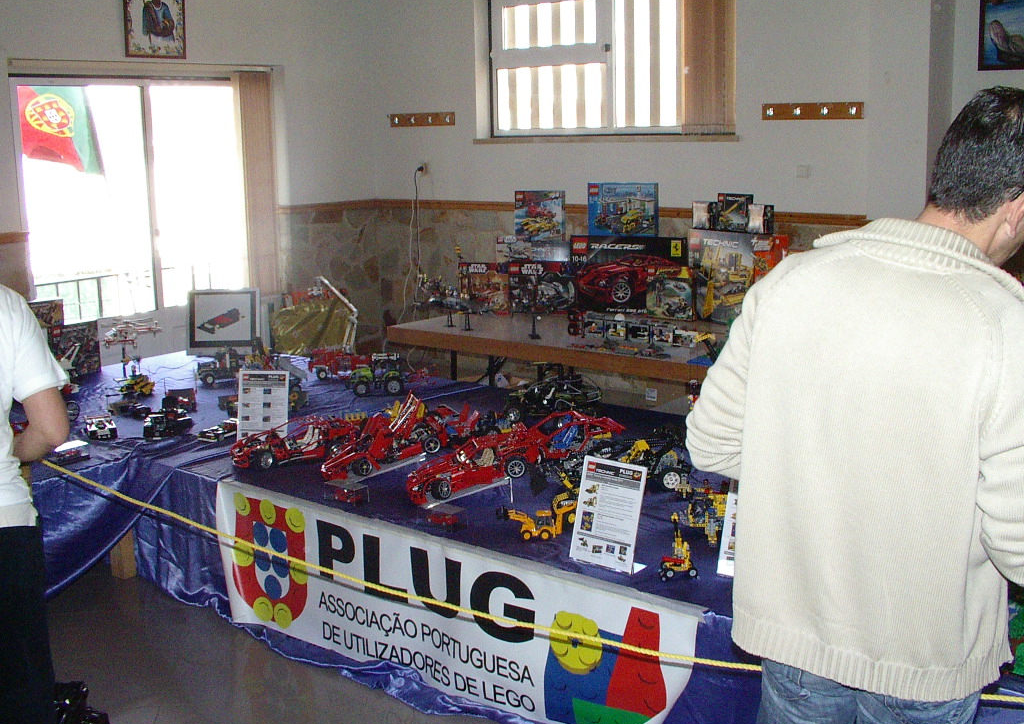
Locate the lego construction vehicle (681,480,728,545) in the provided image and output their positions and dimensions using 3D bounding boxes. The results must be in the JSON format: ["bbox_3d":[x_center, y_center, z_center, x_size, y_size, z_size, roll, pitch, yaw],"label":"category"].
[{"bbox_3d":[0.576,0.446,3.330,0.160,0.130,0.180,-1,11,0],"label":"lego construction vehicle"}]

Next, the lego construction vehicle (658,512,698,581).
[{"bbox_3d":[0.444,0.491,2.990,0.105,0.175,0.080,-1,11,0],"label":"lego construction vehicle"}]

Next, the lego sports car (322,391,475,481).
[{"bbox_3d":[-0.418,0.276,4.000,0.470,0.175,0.230,-16,15,-12],"label":"lego sports car"}]

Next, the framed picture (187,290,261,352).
[{"bbox_3d":[-1.604,-0.220,6.250,0.405,0.375,0.060,-1,1,0],"label":"framed picture"}]

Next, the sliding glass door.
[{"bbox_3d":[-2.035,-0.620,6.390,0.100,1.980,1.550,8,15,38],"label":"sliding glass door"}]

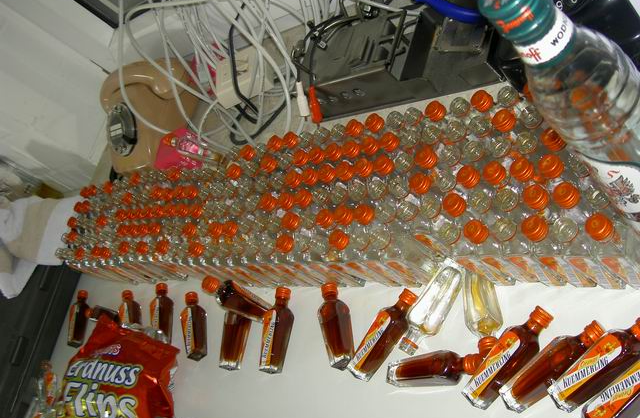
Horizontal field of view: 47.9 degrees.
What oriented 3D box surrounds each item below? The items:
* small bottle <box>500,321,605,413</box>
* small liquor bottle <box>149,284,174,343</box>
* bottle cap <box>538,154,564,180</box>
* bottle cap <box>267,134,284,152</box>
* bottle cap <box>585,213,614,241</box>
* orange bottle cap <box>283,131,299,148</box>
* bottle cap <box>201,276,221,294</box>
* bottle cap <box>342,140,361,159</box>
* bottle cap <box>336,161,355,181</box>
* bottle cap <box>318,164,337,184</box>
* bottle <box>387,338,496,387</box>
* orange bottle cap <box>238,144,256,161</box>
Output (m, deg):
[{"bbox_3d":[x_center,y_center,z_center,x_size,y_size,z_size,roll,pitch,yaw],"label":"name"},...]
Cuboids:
[{"bbox_3d":[0.178,0.118,0.546,0.093,0.024,0.024,-47,41,16],"label":"small bottle"},{"bbox_3d":[-0.223,0.148,1.016,0.026,0.026,0.096,-33,45,25],"label":"small liquor bottle"},{"bbox_3d":[0.178,-0.033,0.555,0.018,0.010,0.018,-6,58,43],"label":"bottle cap"},{"bbox_3d":[-0.049,-0.071,0.784,0.016,0.010,0.016,-26,50,36],"label":"bottle cap"},{"bbox_3d":[0.185,0.013,0.478,0.016,0.010,0.016,-5,64,46],"label":"bottle cap"},{"bbox_3d":[-0.033,-0.077,0.807,0.018,0.010,0.018,-26,46,31],"label":"orange bottle cap"},{"bbox_3d":[-0.119,0.083,0.788,0.018,0.011,0.018,-6,59,44],"label":"bottle cap"},{"bbox_3d":[0.034,-0.064,0.779,0.018,0.012,0.018,-26,46,31],"label":"bottle cap"},{"bbox_3d":[0.027,-0.040,0.769,0.018,0.012,0.018,-6,59,44],"label":"bottle cap"},{"bbox_3d":[0.008,-0.036,0.742,0.018,0.011,0.018,-27,46,31],"label":"bottle cap"},{"bbox_3d":[0.107,0.147,0.668,0.098,0.025,0.025,-17,53,41],"label":"bottle"},{"bbox_3d":[-0.085,-0.066,0.853,0.018,0.010,0.018,-26,46,31],"label":"orange bottle cap"}]

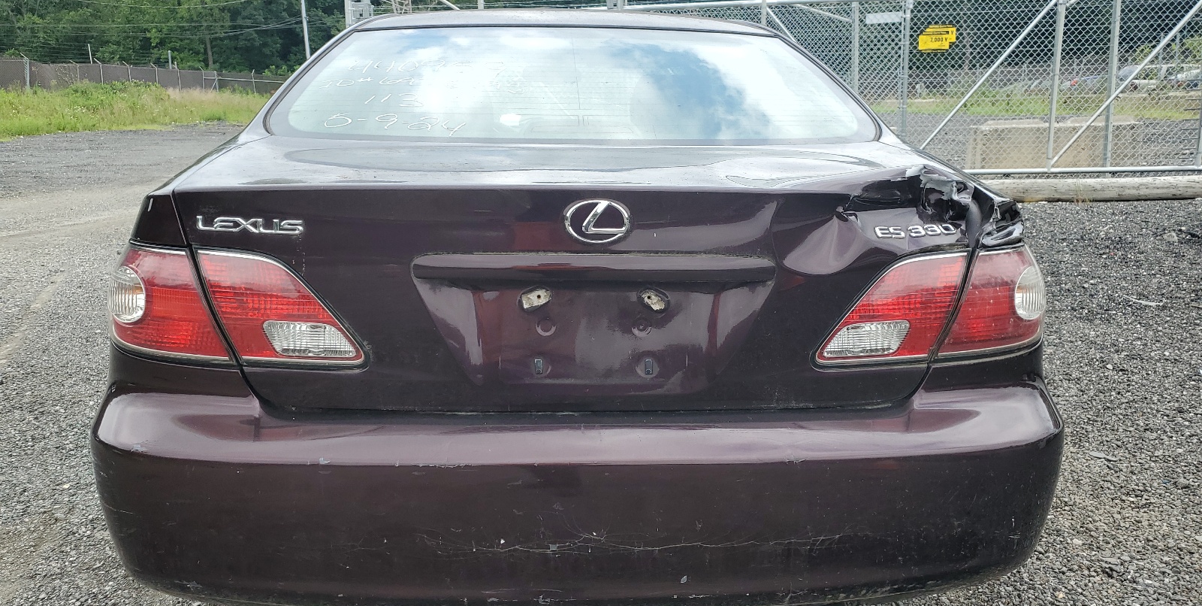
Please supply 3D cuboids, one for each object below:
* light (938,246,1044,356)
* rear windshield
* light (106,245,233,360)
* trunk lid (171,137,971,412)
[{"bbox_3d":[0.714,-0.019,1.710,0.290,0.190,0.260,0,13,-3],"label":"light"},{"bbox_3d":[-0.068,-0.552,2.298,1.380,0.130,0.739,0,38,-3],"label":"rear windshield"},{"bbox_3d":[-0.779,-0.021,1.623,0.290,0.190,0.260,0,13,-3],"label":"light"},{"bbox_3d":[-0.036,-0.095,1.737,1.400,0.410,0.680,0,13,-3],"label":"trunk lid"}]

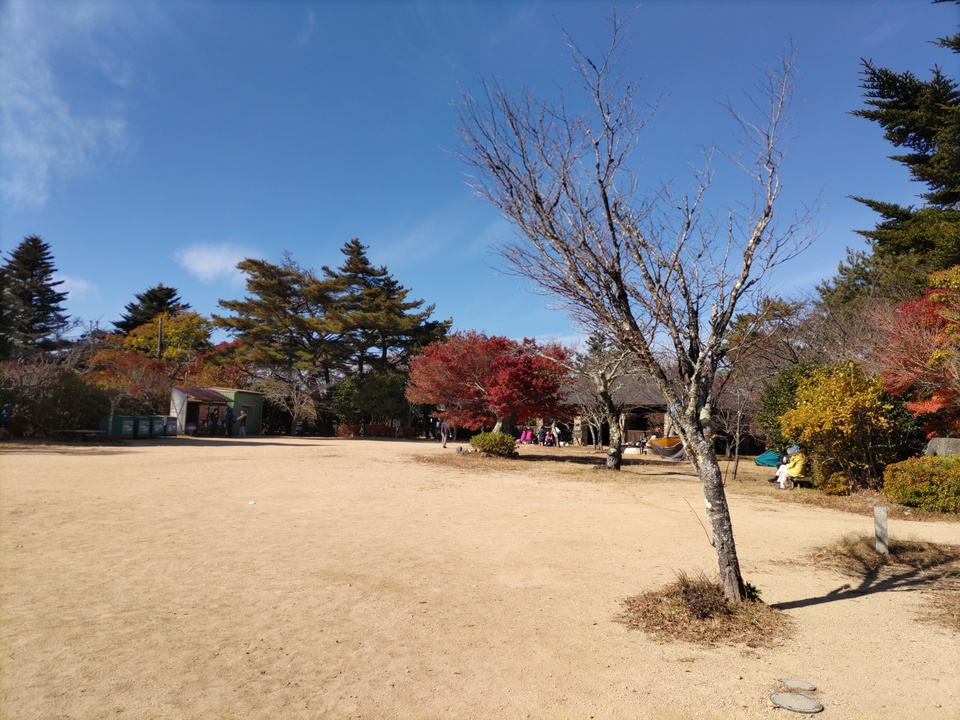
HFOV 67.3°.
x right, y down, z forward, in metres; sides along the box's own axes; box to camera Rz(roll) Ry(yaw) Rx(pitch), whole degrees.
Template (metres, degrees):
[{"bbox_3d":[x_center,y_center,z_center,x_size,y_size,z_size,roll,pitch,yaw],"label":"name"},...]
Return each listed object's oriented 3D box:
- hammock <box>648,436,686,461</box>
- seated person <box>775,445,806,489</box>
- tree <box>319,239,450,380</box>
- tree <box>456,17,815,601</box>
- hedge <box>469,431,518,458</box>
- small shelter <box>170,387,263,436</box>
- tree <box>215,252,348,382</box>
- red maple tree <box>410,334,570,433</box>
[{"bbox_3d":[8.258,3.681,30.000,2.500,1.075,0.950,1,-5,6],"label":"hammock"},{"bbox_3d":[8.512,2.936,19.800,0.850,1.198,0.520,2,-5,-3],"label":"seated person"},{"bbox_3d":[-7.470,-1.986,57.000,9.800,15.518,9.200,1,-5,0],"label":"tree"},{"bbox_3d":[1.509,-0.598,7.000,3.400,5.726,3.200,1,-5,0],"label":"tree"},{"bbox_3d":[0.623,3.878,33.300,2.150,1.239,1.800,1,-5,0],"label":"hedge"},{"bbox_3d":[-18.294,3.501,49.500,2.900,3.100,6.200,-2,-6,33],"label":"small shelter"},{"bbox_3d":[-15.293,-1.370,55.000,9.700,13.887,9.000,1,-5,0],"label":"tree"},{"bbox_3d":[0.470,1.587,35.700,7.900,6.139,7.200,1,-5,0],"label":"red maple tree"}]

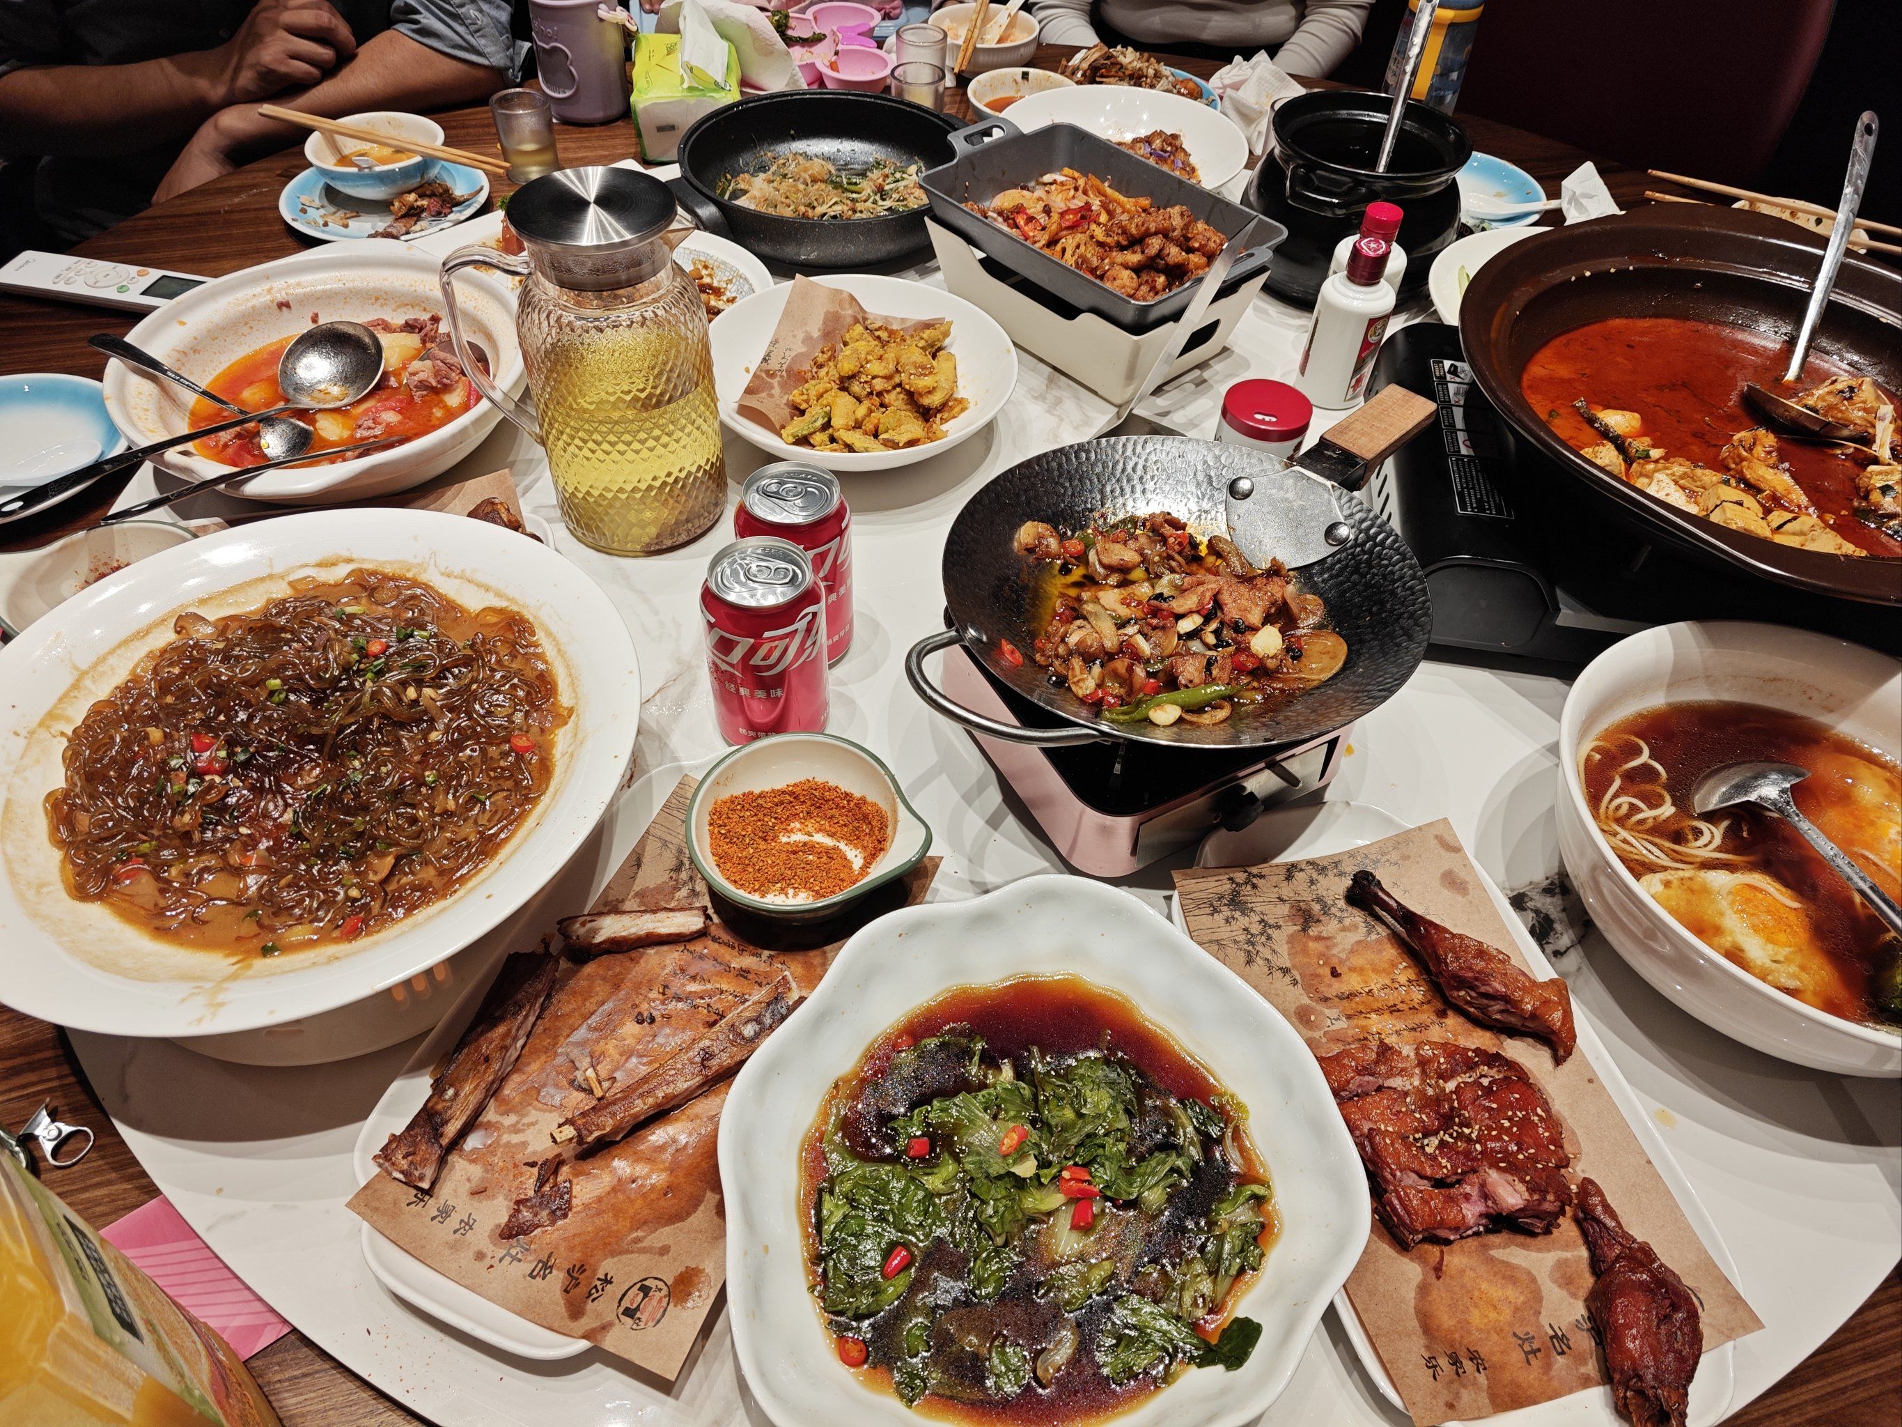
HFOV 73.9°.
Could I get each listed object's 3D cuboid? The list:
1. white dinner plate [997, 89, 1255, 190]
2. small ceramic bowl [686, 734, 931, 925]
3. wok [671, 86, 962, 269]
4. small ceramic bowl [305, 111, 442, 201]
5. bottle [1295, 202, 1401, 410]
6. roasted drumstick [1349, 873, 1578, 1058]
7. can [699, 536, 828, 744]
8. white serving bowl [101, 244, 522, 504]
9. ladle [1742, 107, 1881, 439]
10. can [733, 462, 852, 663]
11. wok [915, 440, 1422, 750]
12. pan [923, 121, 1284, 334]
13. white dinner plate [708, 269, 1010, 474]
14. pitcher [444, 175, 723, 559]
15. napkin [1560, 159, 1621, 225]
[{"bbox_3d":[0.162,-0.527,1.205,0.234,0.044,0.234,2,48,-2],"label":"white dinner plate"},{"bbox_3d":[-0.070,0.066,0.641,0.124,0.043,0.108,10,48,6],"label":"small ceramic bowl"},{"bbox_3d":[-0.108,-0.473,1.129,0.310,0.062,0.258,-33,57,-28],"label":"wok"},{"bbox_3d":[-0.522,-0.502,1.163,0.120,0.050,0.120,-17,51,-17],"label":"small ceramic bowl"},{"bbox_3d":[0.299,-0.294,0.949,0.056,0.123,0.056,34,54,24],"label":"bottle"},{"bbox_3d":[0.248,0.117,0.615,0.122,0.036,0.045,36,56,26],"label":"roasted drumstick"},{"bbox_3d":[-0.101,-0.035,0.699,0.066,0.115,0.066,1,48,-2],"label":"can"},{"bbox_3d":[-0.424,-0.220,0.880,0.275,0.070,0.310,-2,48,-5],"label":"white serving bowl"},{"bbox_3d":[0.591,-0.292,0.840,0.085,0.060,0.267,22,75,16],"label":"ladle"},{"bbox_3d":[-0.090,-0.083,0.743,0.066,0.115,0.066,2,48,-2],"label":"can"},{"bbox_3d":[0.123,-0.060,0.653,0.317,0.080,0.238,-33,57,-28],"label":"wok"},{"bbox_3d":[0.112,-0.372,0.975,0.172,0.056,0.297,-33,57,-28],"label":"pan"},{"bbox_3d":[-0.063,-0.235,0.921,0.221,0.057,0.221,-1,48,-4],"label":"white dinner plate"},{"bbox_3d":[-0.224,-0.214,0.788,0.153,0.213,0.112,-2,48,-5],"label":"pitcher"},{"bbox_3d":[0.635,-0.509,1.249,0.080,0.045,0.090,27,52,20],"label":"napkin"}]

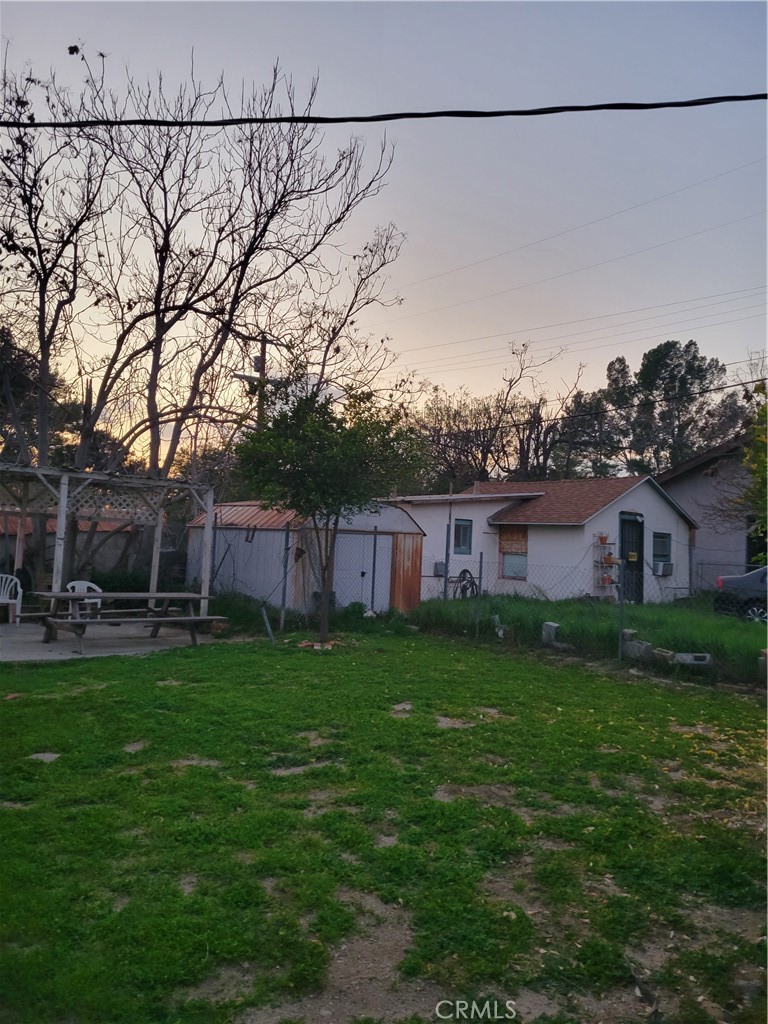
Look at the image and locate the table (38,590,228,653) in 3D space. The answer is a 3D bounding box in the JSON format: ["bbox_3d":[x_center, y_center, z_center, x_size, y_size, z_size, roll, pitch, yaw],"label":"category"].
[{"bbox_3d":[-3.797,1.566,11.221,2.480,0.740,1.540,6,-5,-44],"label":"table"}]

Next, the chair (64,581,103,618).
[{"bbox_3d":[-5.462,1.640,13.999,0.580,0.780,0.570,4,-4,-30],"label":"chair"}]

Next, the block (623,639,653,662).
[{"bbox_3d":[3.339,1.841,10.150,0.190,0.190,0.390,4,-4,-26],"label":"block"}]

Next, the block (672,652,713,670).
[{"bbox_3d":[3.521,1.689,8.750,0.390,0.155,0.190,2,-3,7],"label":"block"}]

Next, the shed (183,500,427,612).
[{"bbox_3d":[-1.704,0.898,15.995,3.120,2.170,4.050,6,-5,-42],"label":"shed"}]

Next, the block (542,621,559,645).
[{"bbox_3d":[2.545,1.883,11.700,0.190,0.360,0.190,0,-4,35],"label":"block"}]

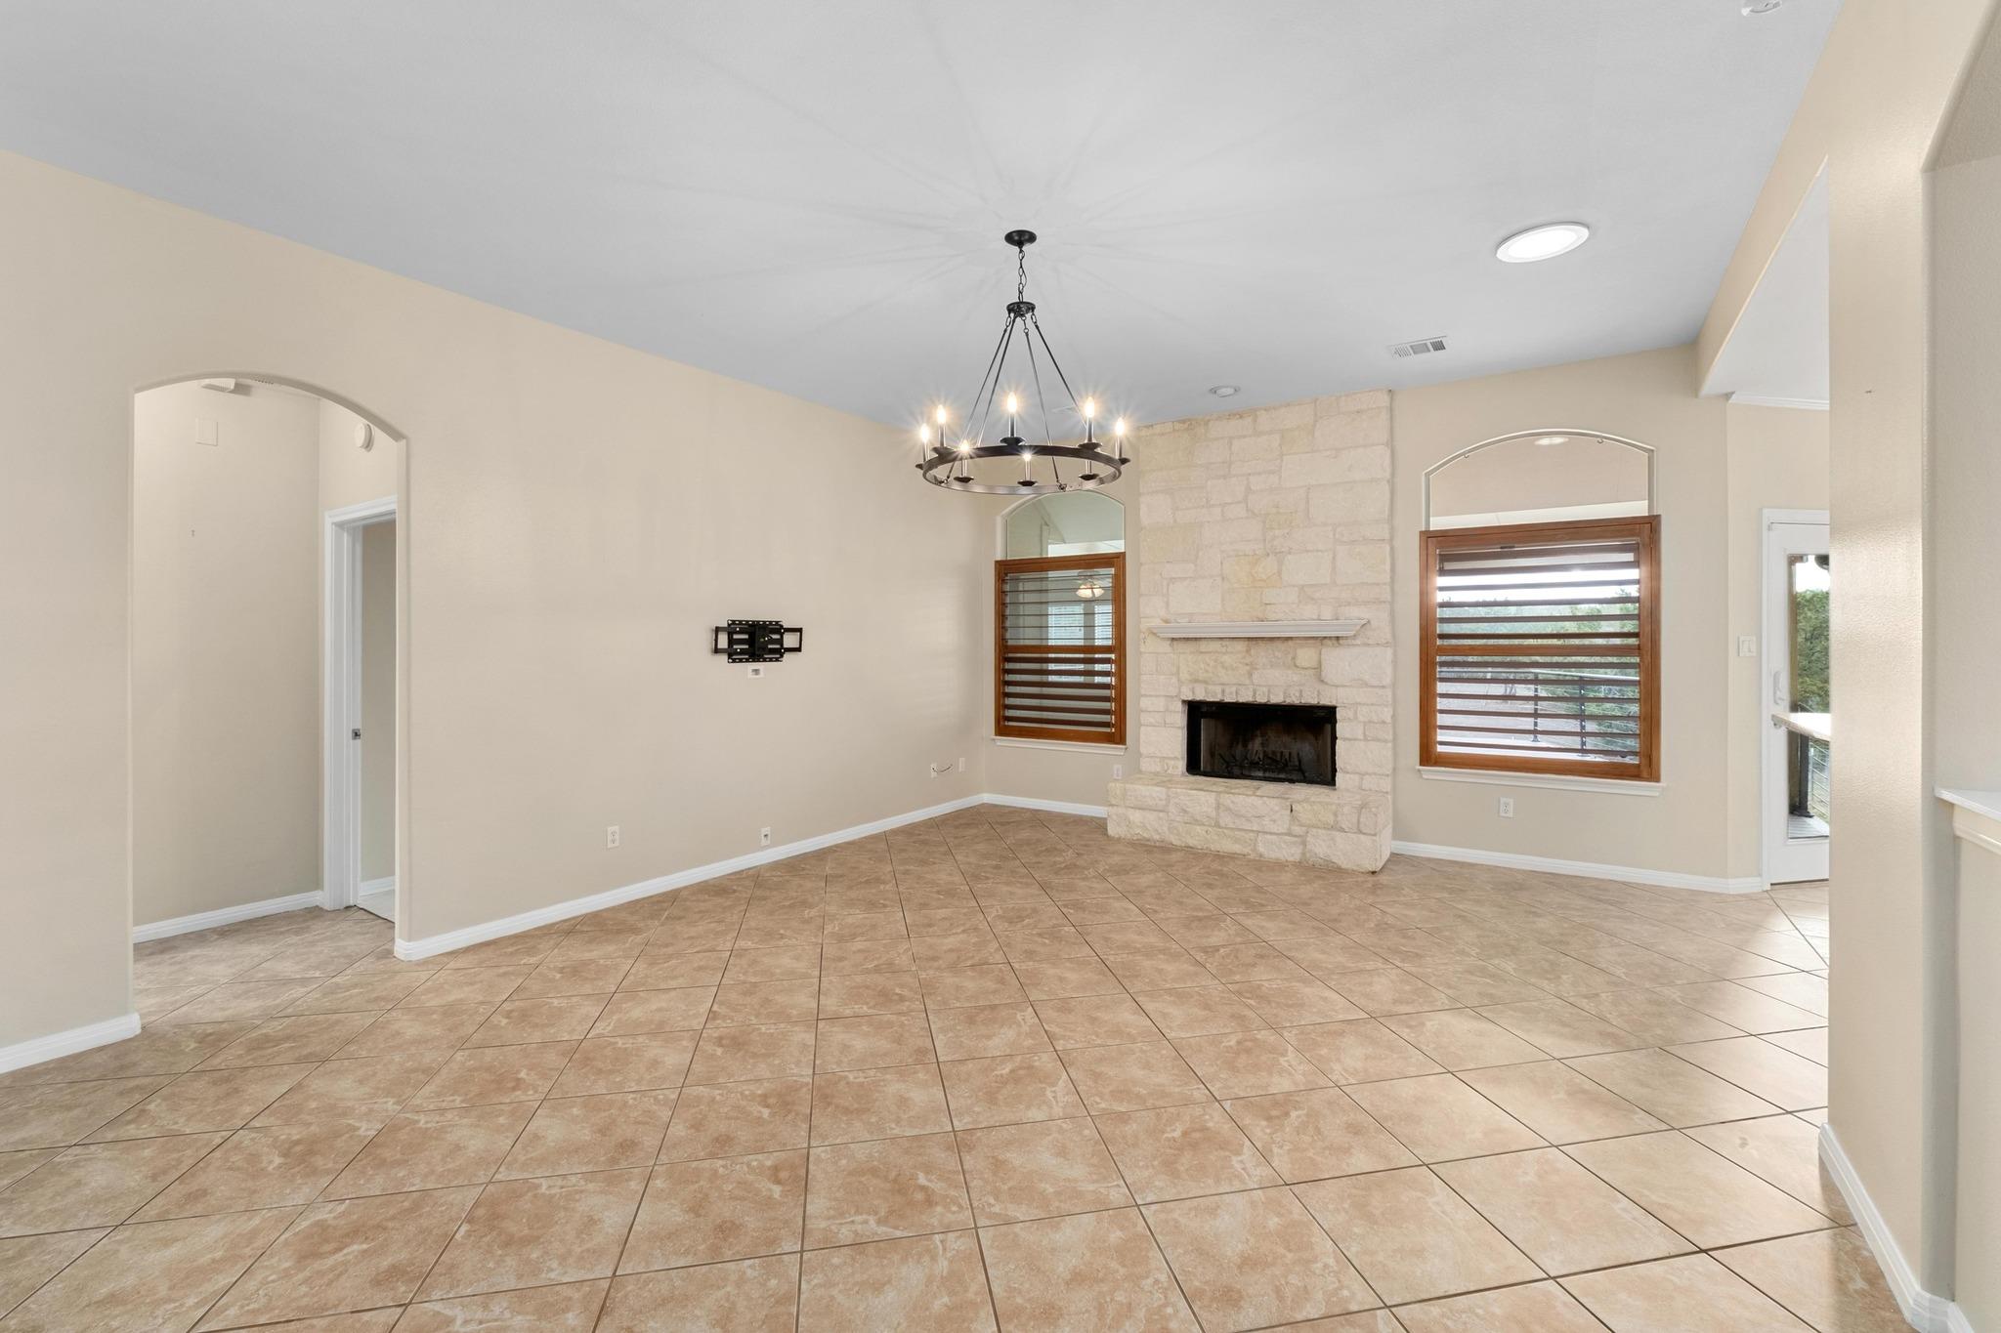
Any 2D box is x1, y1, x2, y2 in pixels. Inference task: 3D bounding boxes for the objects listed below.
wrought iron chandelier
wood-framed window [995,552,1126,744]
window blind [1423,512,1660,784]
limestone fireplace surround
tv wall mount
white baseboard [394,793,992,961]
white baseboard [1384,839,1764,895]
[{"bbox_3d":[0.088,-1.249,3.363,0.850,0.975,0.850,0,1,0],"label":"wrought iron chandelier"},{"bbox_3d":[0.464,-0.143,6.826,1.215,1.503,0.080,0,1,33],"label":"wood-framed window"},{"bbox_3d":[3.220,-0.105,5.045,1.225,1.516,0.080,0,1,33],"label":"window blind"},{"bbox_3d":[1.669,-0.292,5.731,1.810,3.040,0.530,0,1,33],"label":"limestone fireplace surround"},{"bbox_3d":[-1.484,-0.156,5.251,0.080,0.265,0.660,0,1,35],"label":"tv wall mount"},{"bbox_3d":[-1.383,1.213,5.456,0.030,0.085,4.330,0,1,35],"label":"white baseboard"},{"bbox_3d":[3.381,1.194,5.018,1.840,0.085,0.170,0,1,33],"label":"white baseboard"}]

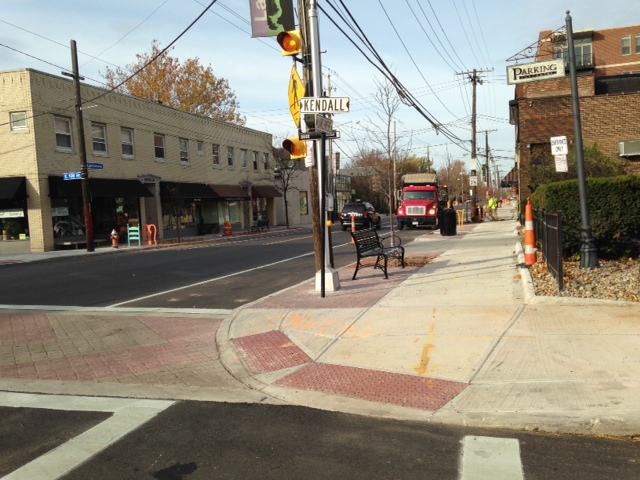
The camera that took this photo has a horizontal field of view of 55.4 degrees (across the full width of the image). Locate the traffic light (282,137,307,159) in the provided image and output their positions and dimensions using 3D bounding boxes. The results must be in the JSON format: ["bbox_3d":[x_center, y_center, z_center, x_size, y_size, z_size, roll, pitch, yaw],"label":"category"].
[{"bbox_3d":[-0.414,-1.523,10.100,0.340,0.340,0.380,0,4,41],"label":"traffic light"}]

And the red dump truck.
[{"bbox_3d":[6.278,-2.314,37.725,2.400,3.150,7.400,-2,3,12],"label":"red dump truck"}]

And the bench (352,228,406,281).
[{"bbox_3d":[1.210,0.251,12.450,0.660,0.860,1.820,-2,3,17],"label":"bench"}]

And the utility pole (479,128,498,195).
[{"bbox_3d":[19.098,-7.749,68.756,2.400,9.300,0.320,-2,3,17],"label":"utility pole"}]

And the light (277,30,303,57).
[{"bbox_3d":[-0.505,-3.253,10.100,0.340,0.340,0.380,-1,4,34],"label":"light"}]

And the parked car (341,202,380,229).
[{"bbox_3d":[2.770,-1.560,39.468,1.820,1.710,4.600,-2,3,15],"label":"parked car"}]

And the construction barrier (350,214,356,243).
[{"bbox_3d":[1.306,-0.418,24.042,0.250,1.170,0.250,-2,3,17],"label":"construction barrier"}]

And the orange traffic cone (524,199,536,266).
[{"bbox_3d":[3.920,-0.142,11.401,0.270,1.240,0.270,-2,3,17],"label":"orange traffic cone"}]

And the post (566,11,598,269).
[{"bbox_3d":[4.653,-1.786,10.945,0.350,4.567,0.350,-5,3,17],"label":"post"}]

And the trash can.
[{"bbox_3d":[5.268,-0.736,25.106,0.650,1.120,0.650,-2,3,17],"label":"trash can"}]

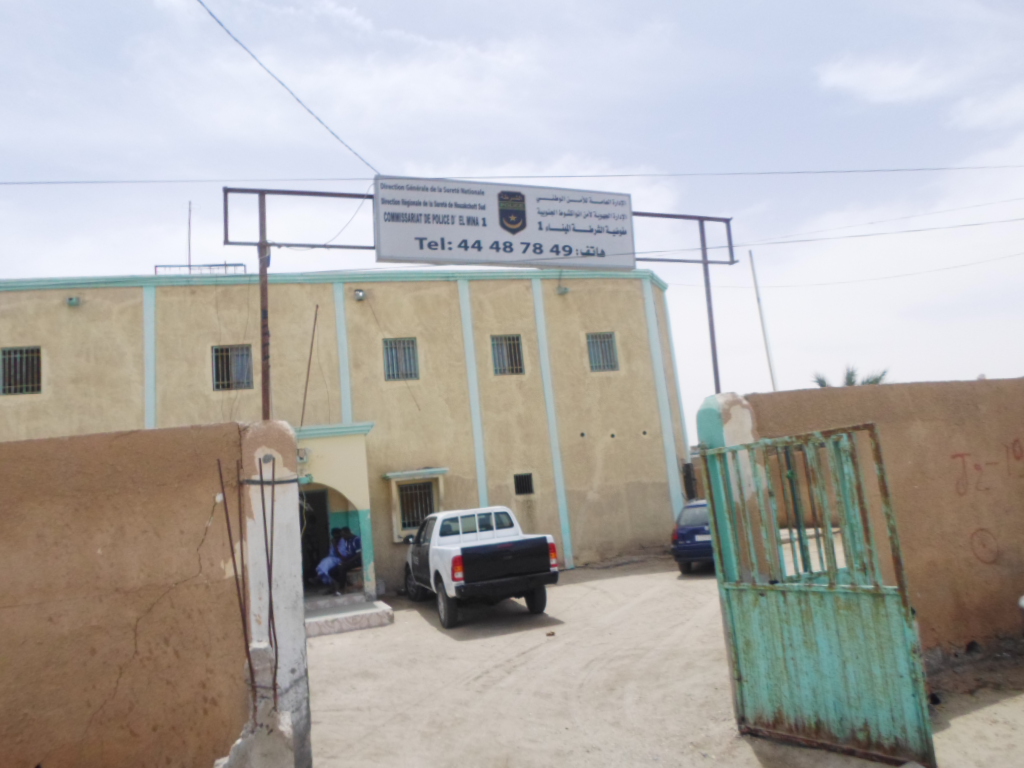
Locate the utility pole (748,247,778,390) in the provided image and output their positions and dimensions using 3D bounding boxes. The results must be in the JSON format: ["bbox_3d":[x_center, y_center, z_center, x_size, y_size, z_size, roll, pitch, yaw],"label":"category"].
[{"bbox_3d":[9.222,0.118,26.084,0.120,10.133,0.120,-3,-11,-17],"label":"utility pole"}]

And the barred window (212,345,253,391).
[{"bbox_3d":[-6.541,-0.373,17.344,0.874,1.066,0.120,-3,-11,-17],"label":"barred window"}]

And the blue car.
[{"bbox_3d":[4.693,3.243,16.220,1.660,1.430,4.000,-10,-11,23],"label":"blue car"}]

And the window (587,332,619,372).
[{"bbox_3d":[2.463,-0.861,20.121,0.837,1.074,0.120,-3,-11,-17],"label":"window"}]

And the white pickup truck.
[{"bbox_3d":[-0.780,3.382,14.155,1.770,1.800,5.200,-3,-9,-17],"label":"white pickup truck"}]

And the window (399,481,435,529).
[{"bbox_3d":[-2.284,2.938,17.893,0.806,1.091,0.120,-3,-11,-17],"label":"window"}]

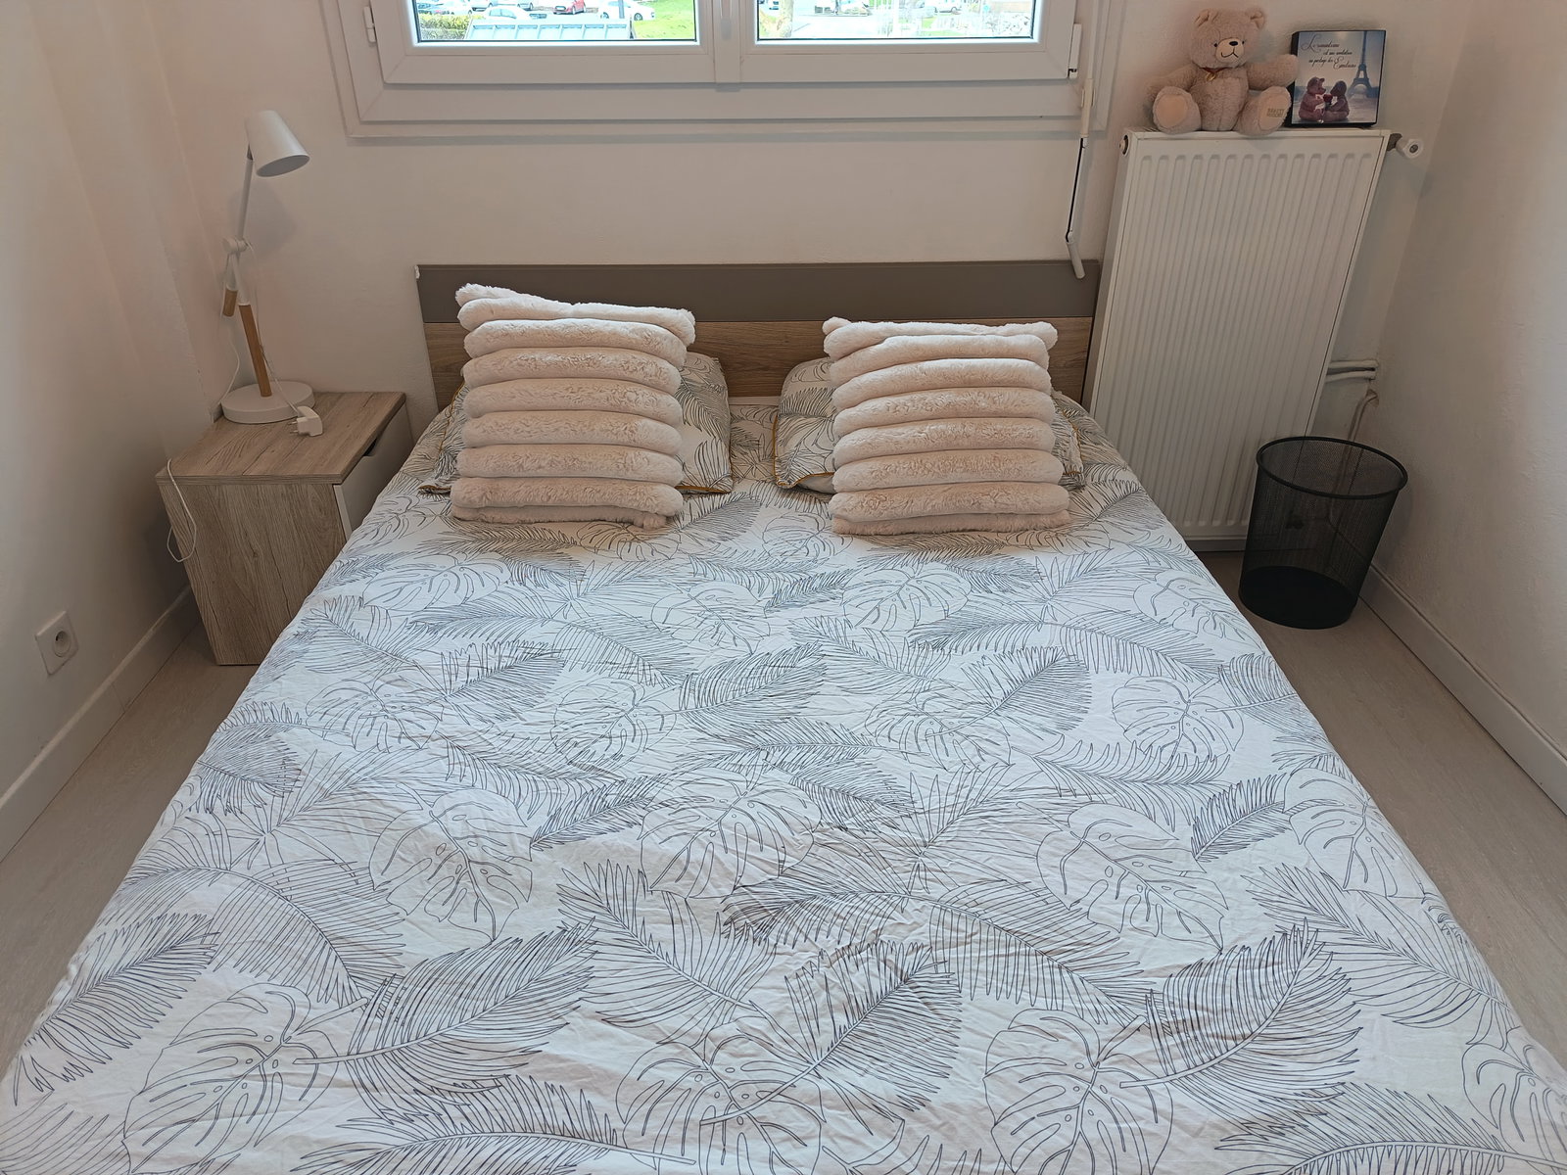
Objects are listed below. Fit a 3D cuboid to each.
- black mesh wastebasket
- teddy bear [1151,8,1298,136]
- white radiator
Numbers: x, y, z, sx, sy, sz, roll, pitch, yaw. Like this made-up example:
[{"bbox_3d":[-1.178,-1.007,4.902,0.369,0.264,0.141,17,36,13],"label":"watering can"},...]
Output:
[{"bbox_3d":[1.173,-0.116,2.414,0.301,0.341,0.301,-1,32,0],"label":"black mesh wastebasket"},{"bbox_3d":[0.842,-0.973,2.051,0.275,0.213,0.160,-1,32,0],"label":"teddy bear"},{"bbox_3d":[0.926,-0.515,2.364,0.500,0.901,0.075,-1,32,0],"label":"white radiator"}]

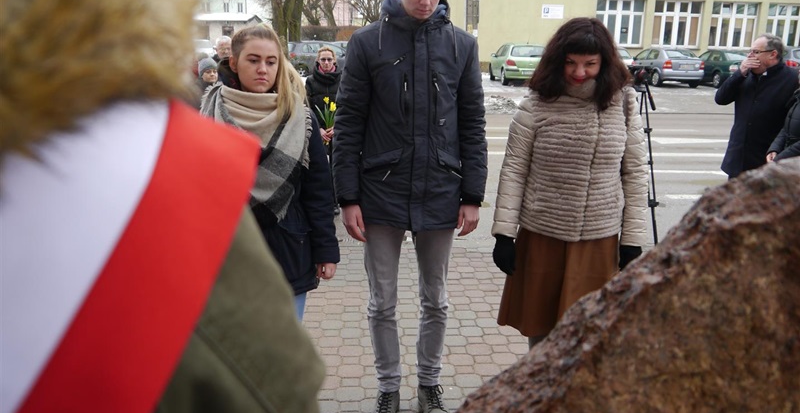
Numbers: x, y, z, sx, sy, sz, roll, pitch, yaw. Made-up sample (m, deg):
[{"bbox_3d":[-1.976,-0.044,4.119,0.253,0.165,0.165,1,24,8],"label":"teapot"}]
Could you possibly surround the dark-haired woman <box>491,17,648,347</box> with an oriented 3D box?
[{"bbox_3d":[0.662,0.086,2.608,0.560,1.630,0.400,1,13,0],"label":"dark-haired woman"}]

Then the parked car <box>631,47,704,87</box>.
[{"bbox_3d":[10.937,-5.689,26.563,1.720,1.430,4.250,1,13,1],"label":"parked car"}]

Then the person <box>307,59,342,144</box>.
[{"bbox_3d":[-0.700,-0.754,6.298,0.470,1.630,0.380,-1,13,-7],"label":"person"}]

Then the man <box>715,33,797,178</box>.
[{"bbox_3d":[2.530,-0.356,4.634,0.470,1.710,0.570,-7,15,-29],"label":"man"}]

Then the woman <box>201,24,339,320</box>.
[{"bbox_3d":[-0.491,0.117,2.475,0.510,1.600,0.380,-3,14,-16],"label":"woman"}]

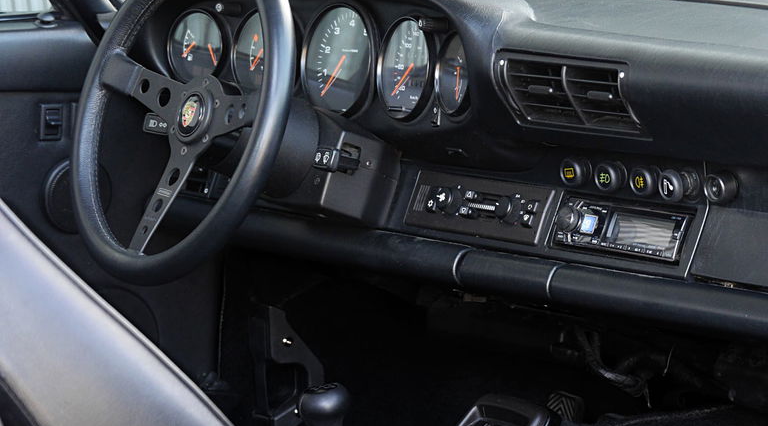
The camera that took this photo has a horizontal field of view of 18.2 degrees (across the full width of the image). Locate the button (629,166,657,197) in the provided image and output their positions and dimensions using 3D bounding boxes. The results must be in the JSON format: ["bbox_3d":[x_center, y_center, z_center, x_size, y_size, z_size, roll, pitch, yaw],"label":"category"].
[{"bbox_3d":[0.254,-0.031,2.358,0.022,0.028,0.028,-6,10,-38],"label":"button"}]

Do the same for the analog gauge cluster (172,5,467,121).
[{"bbox_3d":[-0.065,-0.170,2.661,0.060,0.130,0.555,2,5,-39],"label":"analog gauge cluster"}]

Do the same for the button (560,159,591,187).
[{"bbox_3d":[0.195,-0.040,2.432,0.022,0.028,0.028,-6,10,-38],"label":"button"}]

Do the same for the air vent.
[{"bbox_3d":[0.190,-0.116,2.364,0.050,0.078,0.186,-22,19,-35],"label":"air vent"}]

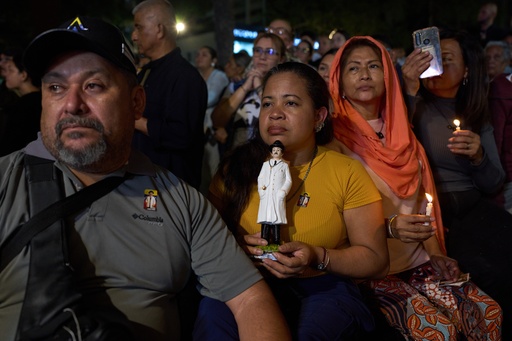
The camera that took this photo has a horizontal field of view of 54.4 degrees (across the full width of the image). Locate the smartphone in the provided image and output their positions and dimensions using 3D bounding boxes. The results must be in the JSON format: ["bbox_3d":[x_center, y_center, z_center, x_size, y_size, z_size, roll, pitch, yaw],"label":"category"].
[{"bbox_3d":[0.566,-0.386,1.632,0.076,0.160,0.009,-9,24,16],"label":"smartphone"}]

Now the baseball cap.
[{"bbox_3d":[-0.310,-0.230,0.908,0.175,0.137,0.268,-1,-11,1],"label":"baseball cap"}]

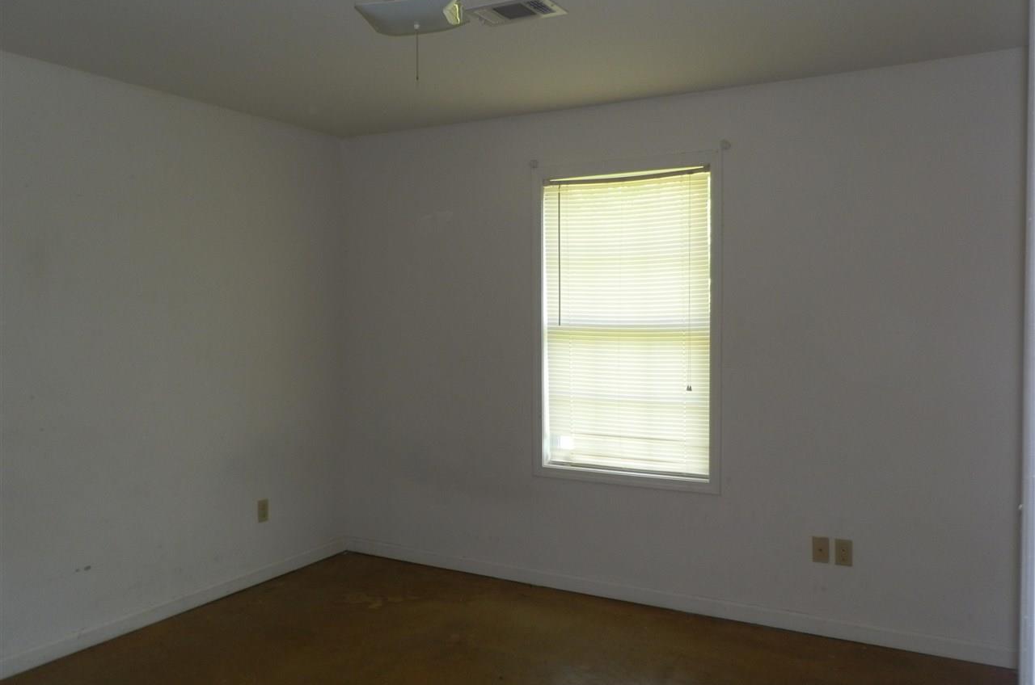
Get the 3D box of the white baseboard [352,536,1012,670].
[{"bbox_3d":[0.478,1.232,4.157,3.450,0.083,0.015,1,2,29],"label":"white baseboard"}]

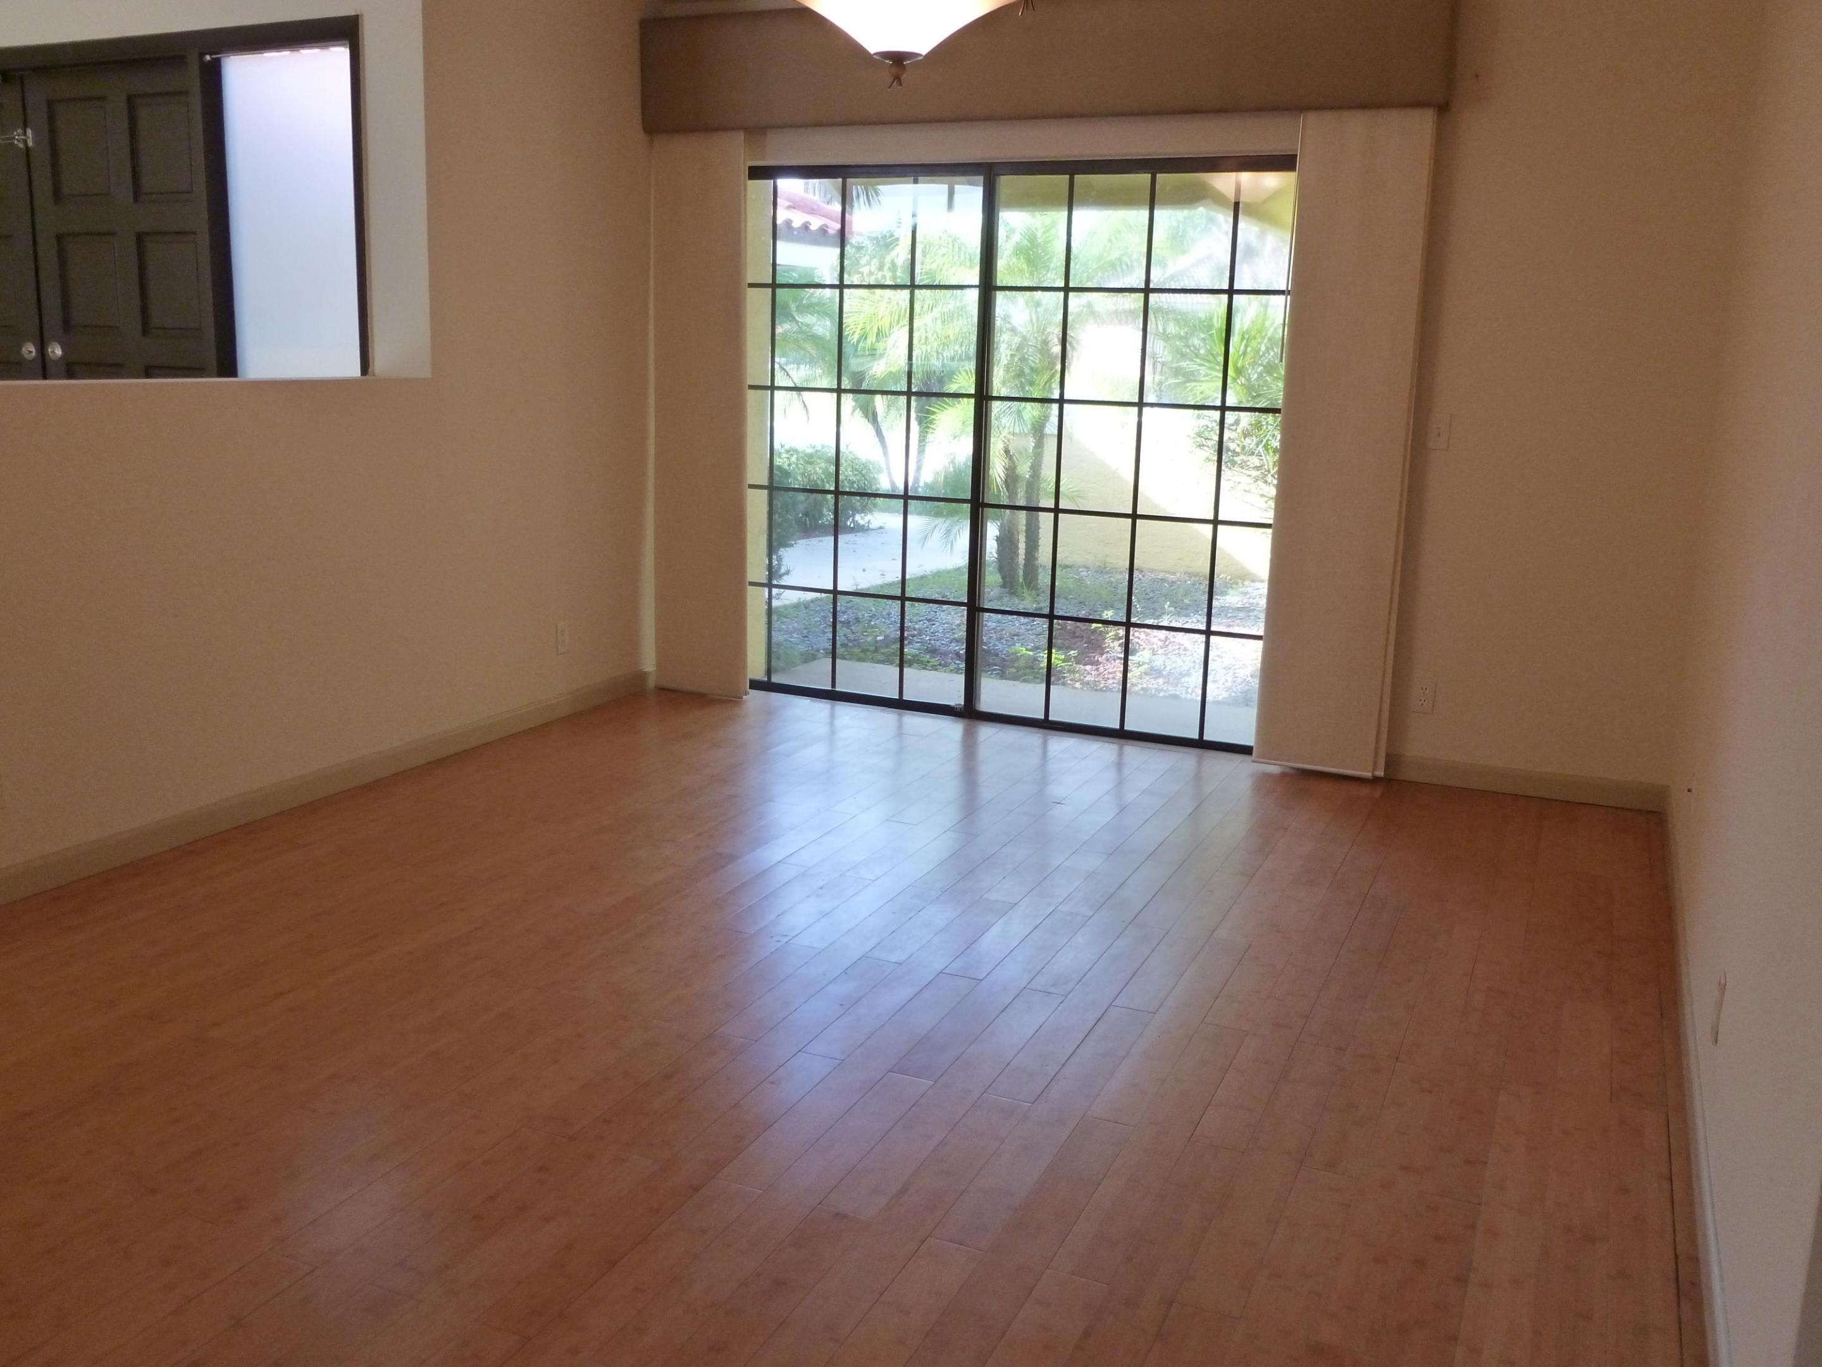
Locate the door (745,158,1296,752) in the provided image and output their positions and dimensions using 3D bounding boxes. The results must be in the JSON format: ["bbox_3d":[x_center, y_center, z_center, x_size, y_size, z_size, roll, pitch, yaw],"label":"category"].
[{"bbox_3d":[0.269,-0.862,5.466,2.380,2.030,0.100,7,14,24],"label":"door"}]

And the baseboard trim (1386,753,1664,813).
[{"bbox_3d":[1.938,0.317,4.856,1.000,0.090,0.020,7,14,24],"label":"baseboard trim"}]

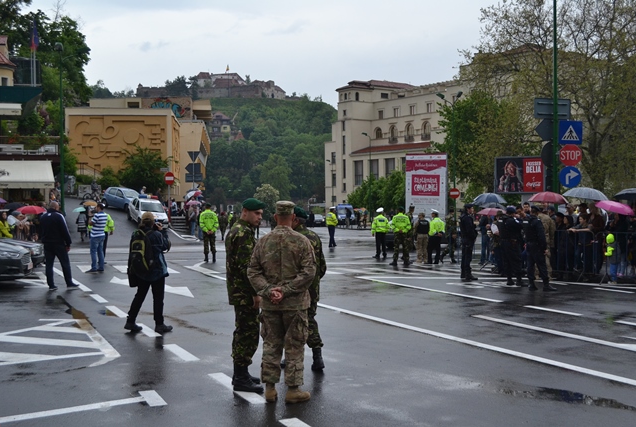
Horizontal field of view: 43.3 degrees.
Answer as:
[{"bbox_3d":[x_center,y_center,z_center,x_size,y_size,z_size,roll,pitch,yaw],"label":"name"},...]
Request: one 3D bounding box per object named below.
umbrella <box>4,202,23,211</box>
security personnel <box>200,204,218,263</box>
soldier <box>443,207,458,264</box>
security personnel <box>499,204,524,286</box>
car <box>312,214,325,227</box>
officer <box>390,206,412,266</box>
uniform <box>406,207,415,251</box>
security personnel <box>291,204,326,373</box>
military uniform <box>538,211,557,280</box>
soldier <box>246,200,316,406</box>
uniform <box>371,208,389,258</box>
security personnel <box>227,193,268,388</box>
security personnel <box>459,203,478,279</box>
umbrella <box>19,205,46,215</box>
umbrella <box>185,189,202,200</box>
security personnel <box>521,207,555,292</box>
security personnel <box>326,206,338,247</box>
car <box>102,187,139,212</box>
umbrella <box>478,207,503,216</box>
[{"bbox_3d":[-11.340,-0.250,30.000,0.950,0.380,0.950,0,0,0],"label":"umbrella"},{"bbox_3d":[-3.290,0.592,24.300,0.590,1.790,0.400,0,0,-3],"label":"security personnel"},{"bbox_3d":[4.322,0.720,26.200,0.580,1.810,0.520,0,0,9],"label":"soldier"},{"bbox_3d":[4.384,0.731,18.100,0.580,1.790,0.420,0,1,35],"label":"security personnel"},{"bbox_3d":[0.060,0.800,92.000,1.770,1.470,4.300,0,0,-5],"label":"car"},{"bbox_3d":[2.505,0.690,24.000,0.600,1.790,0.360,0,0,0],"label":"officer"},{"bbox_3d":[2.920,0.673,25.400,0.550,1.790,0.520,0,0,16],"label":"uniform"},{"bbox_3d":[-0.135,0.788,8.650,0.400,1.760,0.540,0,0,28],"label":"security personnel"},{"bbox_3d":[5.495,0.728,19.300,0.400,1.740,0.540,0,1,40],"label":"military uniform"},{"bbox_3d":[-0.320,0.776,7.150,0.620,1.780,0.420,0,0,3],"label":"soldier"},{"bbox_3d":[2.276,0.708,29.000,0.560,1.820,0.380,0,0,-11],"label":"uniform"},{"bbox_3d":[-0.695,0.766,7.720,0.370,1.810,0.550,0,0,-7],"label":"security personnel"},{"bbox_3d":[3.520,0.680,18.600,0.420,1.780,0.520,0,0,13],"label":"security personnel"},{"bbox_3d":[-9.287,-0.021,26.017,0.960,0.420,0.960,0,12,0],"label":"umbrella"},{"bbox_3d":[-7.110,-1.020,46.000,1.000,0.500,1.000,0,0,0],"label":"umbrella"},{"bbox_3d":[4.722,0.737,17.250,0.580,1.820,0.480,0,0,43],"label":"security personnel"},{"bbox_3d":[0.631,0.604,35.300,0.520,1.790,0.380,0,1,45],"label":"security personnel"},{"bbox_3d":[-13.660,-1.070,57.000,3.900,1.480,1.680,8,5,39],"label":"car"},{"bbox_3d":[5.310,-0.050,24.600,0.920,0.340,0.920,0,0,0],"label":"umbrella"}]

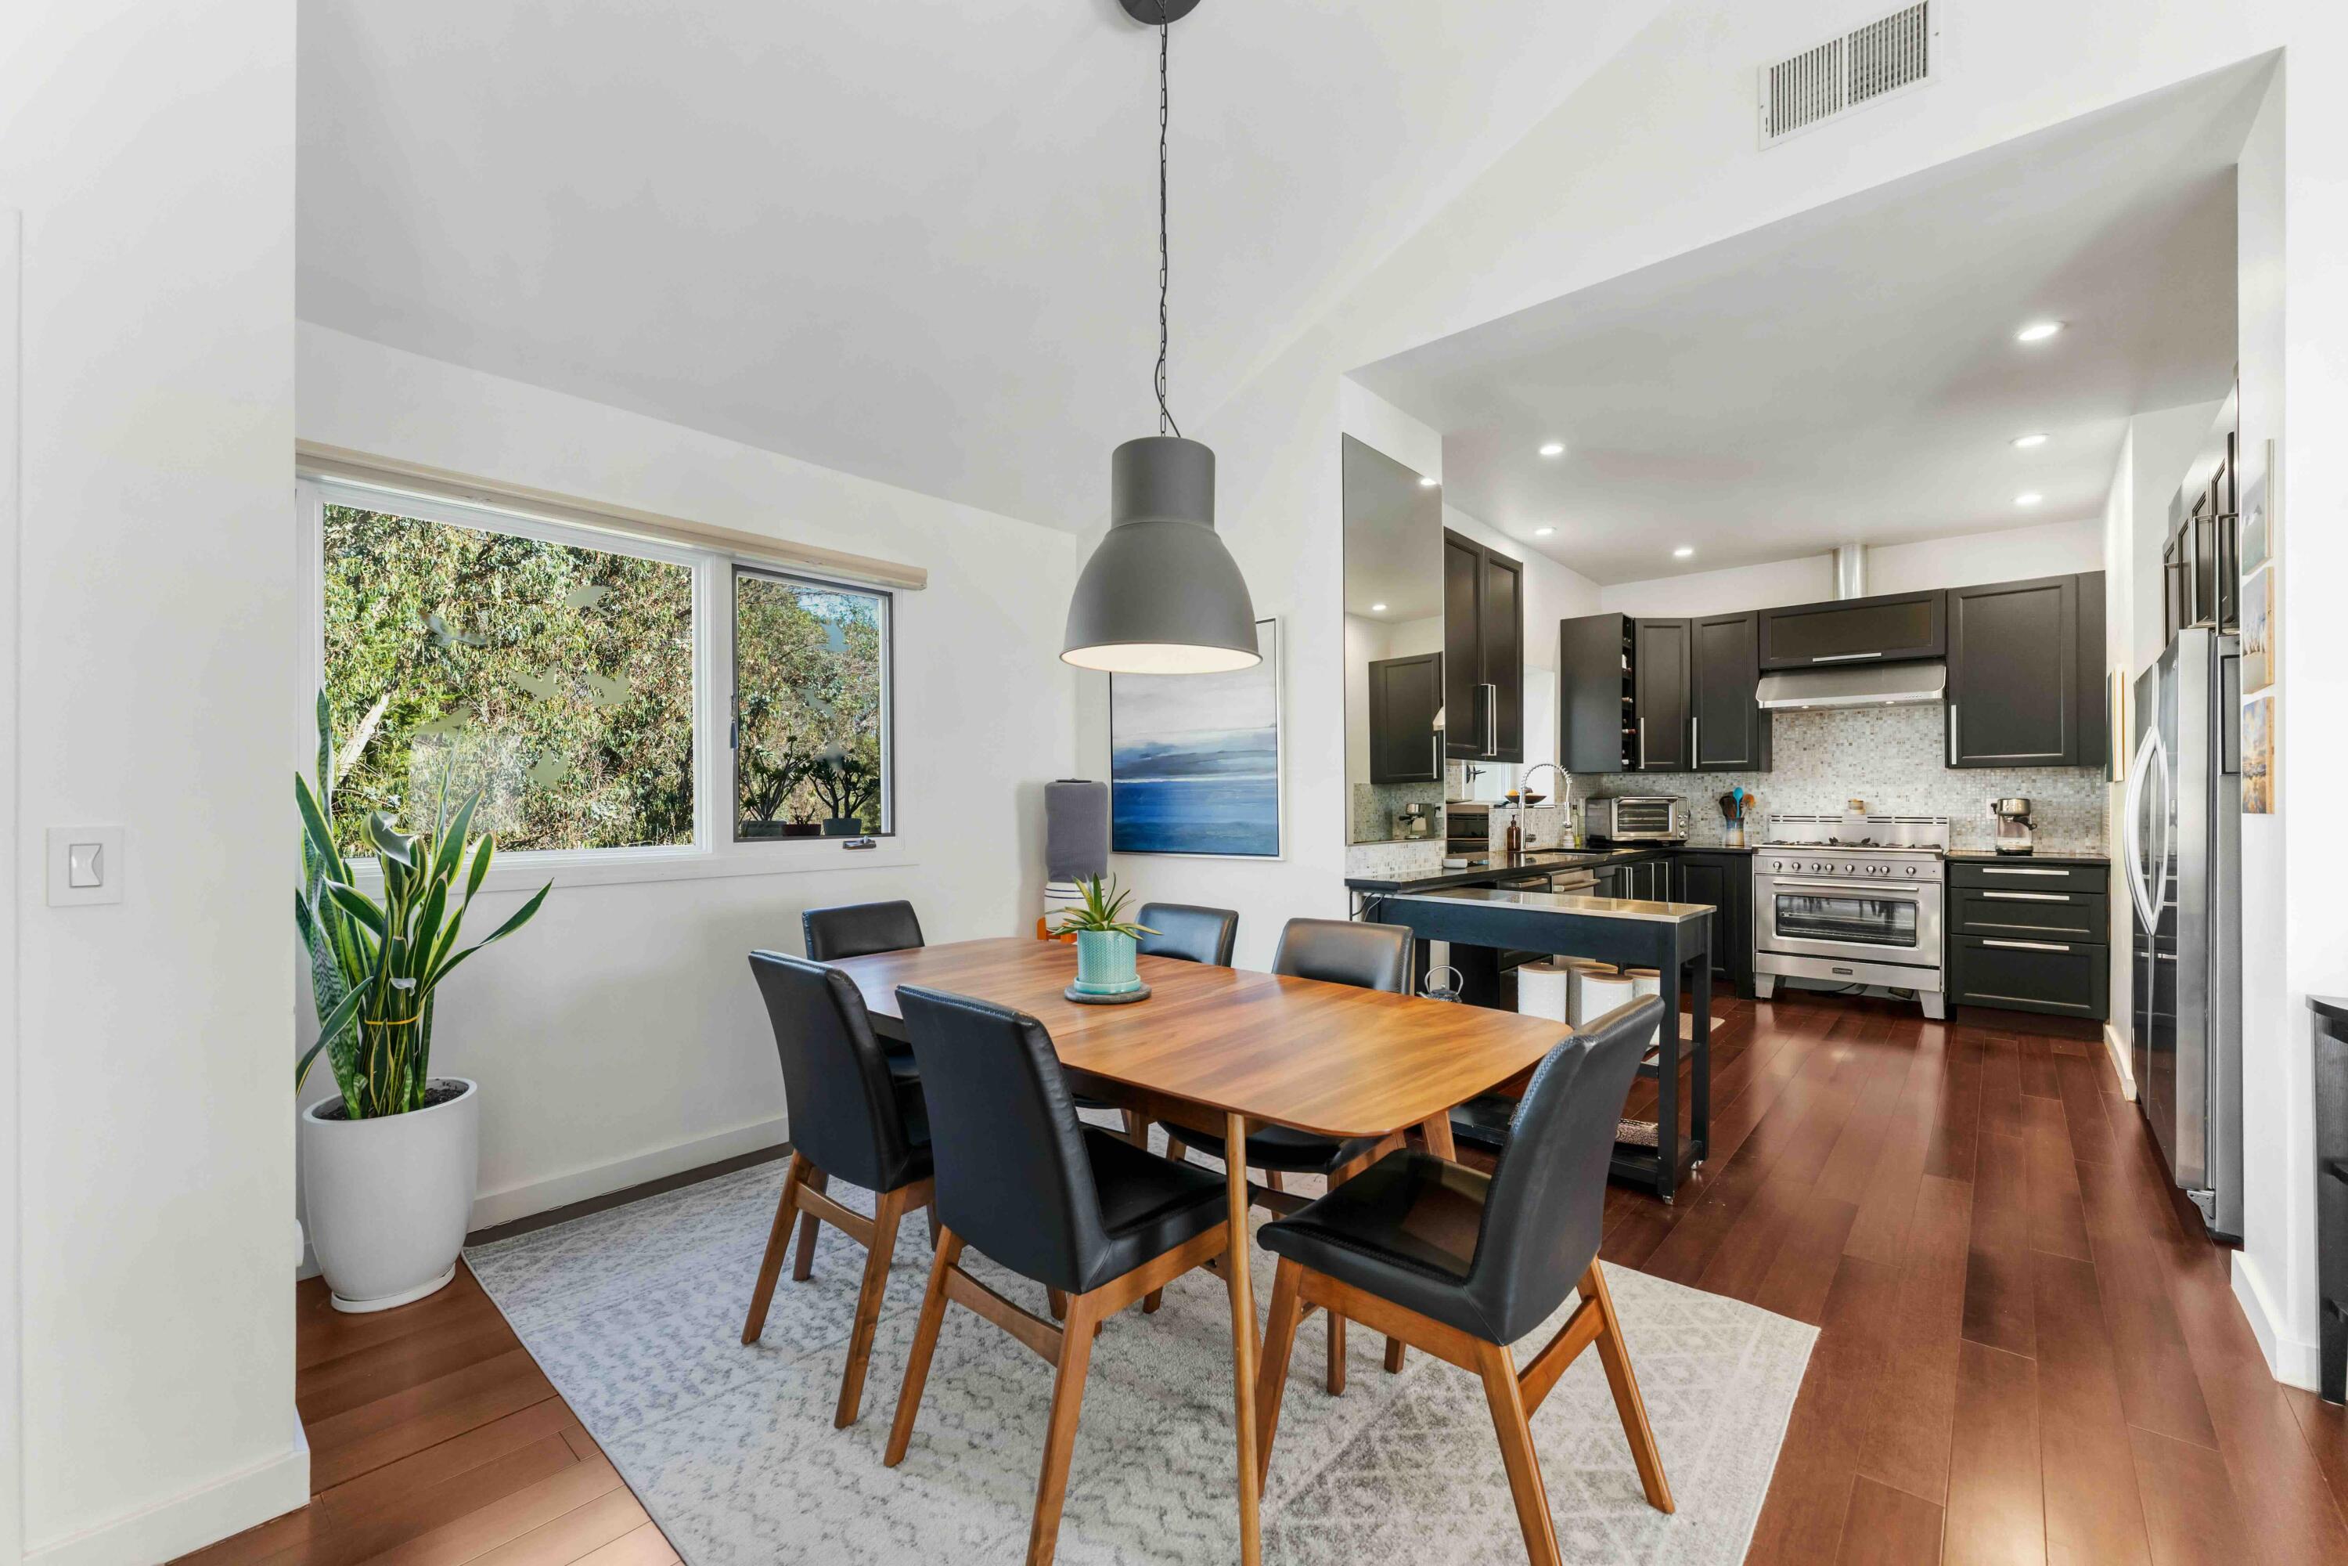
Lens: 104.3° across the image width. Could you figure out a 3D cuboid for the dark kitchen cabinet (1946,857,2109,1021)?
[{"bbox_3d":[4.840,0.878,5.175,0.620,0.884,0.620,0,-1,41],"label":"dark kitchen cabinet"}]

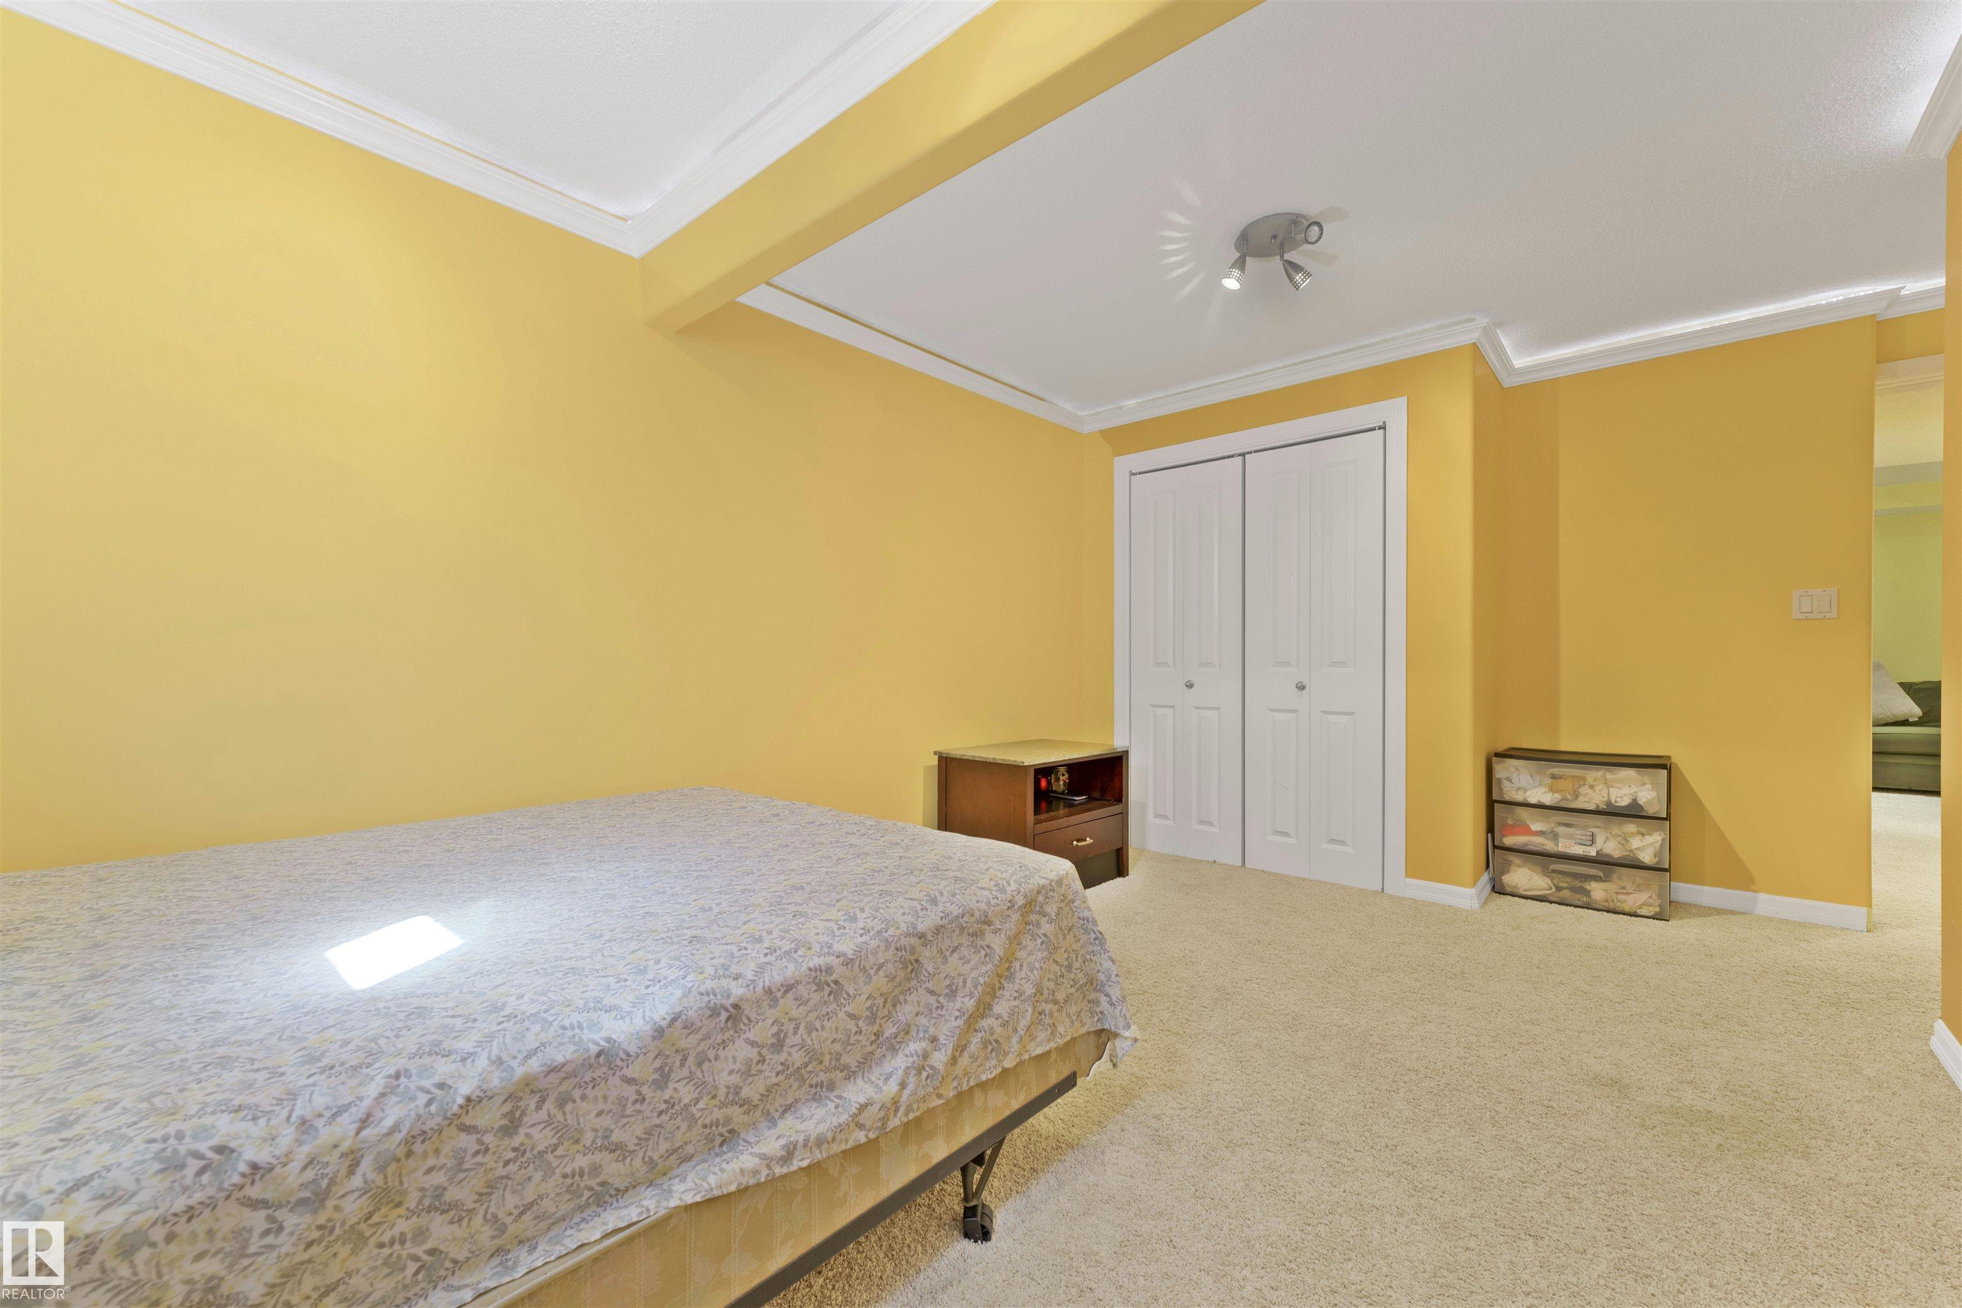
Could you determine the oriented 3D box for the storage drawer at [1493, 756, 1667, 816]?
[{"bbox_3d":[2.534,0.539,3.230,0.555,0.195,0.310,0,1,41],"label":"storage drawer"}]

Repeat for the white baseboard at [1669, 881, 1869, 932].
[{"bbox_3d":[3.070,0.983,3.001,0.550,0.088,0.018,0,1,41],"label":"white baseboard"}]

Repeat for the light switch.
[{"bbox_3d":[3.174,-0.188,2.902,0.116,0.116,0.014,0,1,41],"label":"light switch"}]

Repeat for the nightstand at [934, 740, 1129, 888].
[{"bbox_3d":[0.250,0.740,3.513,0.670,0.587,0.560,-1,1,-43],"label":"nightstand"}]

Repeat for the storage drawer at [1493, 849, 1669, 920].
[{"bbox_3d":[2.536,0.931,3.233,0.555,0.192,0.310,0,1,41],"label":"storage drawer"}]

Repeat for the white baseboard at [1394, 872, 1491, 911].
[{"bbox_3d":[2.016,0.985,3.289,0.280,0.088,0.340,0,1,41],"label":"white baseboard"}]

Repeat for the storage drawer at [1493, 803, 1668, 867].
[{"bbox_3d":[2.535,0.735,3.232,0.555,0.195,0.310,0,1,41],"label":"storage drawer"}]

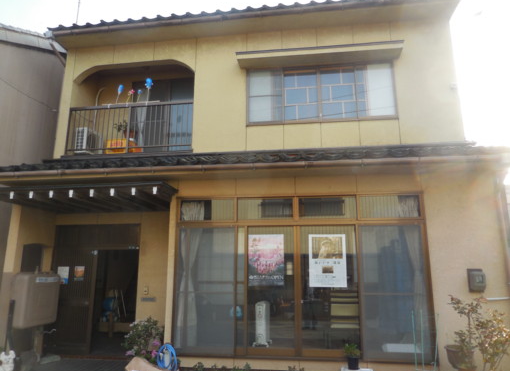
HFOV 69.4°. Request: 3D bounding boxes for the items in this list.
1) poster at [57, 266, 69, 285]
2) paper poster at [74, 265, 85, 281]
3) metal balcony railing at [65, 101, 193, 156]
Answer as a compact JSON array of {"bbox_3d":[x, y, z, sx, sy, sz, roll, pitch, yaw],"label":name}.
[{"bbox_3d":[-3.473,1.635,6.678,0.222,0.304,0.010,-2,-11,8],"label":"poster"},{"bbox_3d":[-3.162,1.593,6.643,0.190,0.247,0.010,-2,-11,8],"label":"paper poster"},{"bbox_3d":[-2.417,-1.094,7.093,2.554,0.975,0.070,-2,-11,8],"label":"metal balcony railing"}]

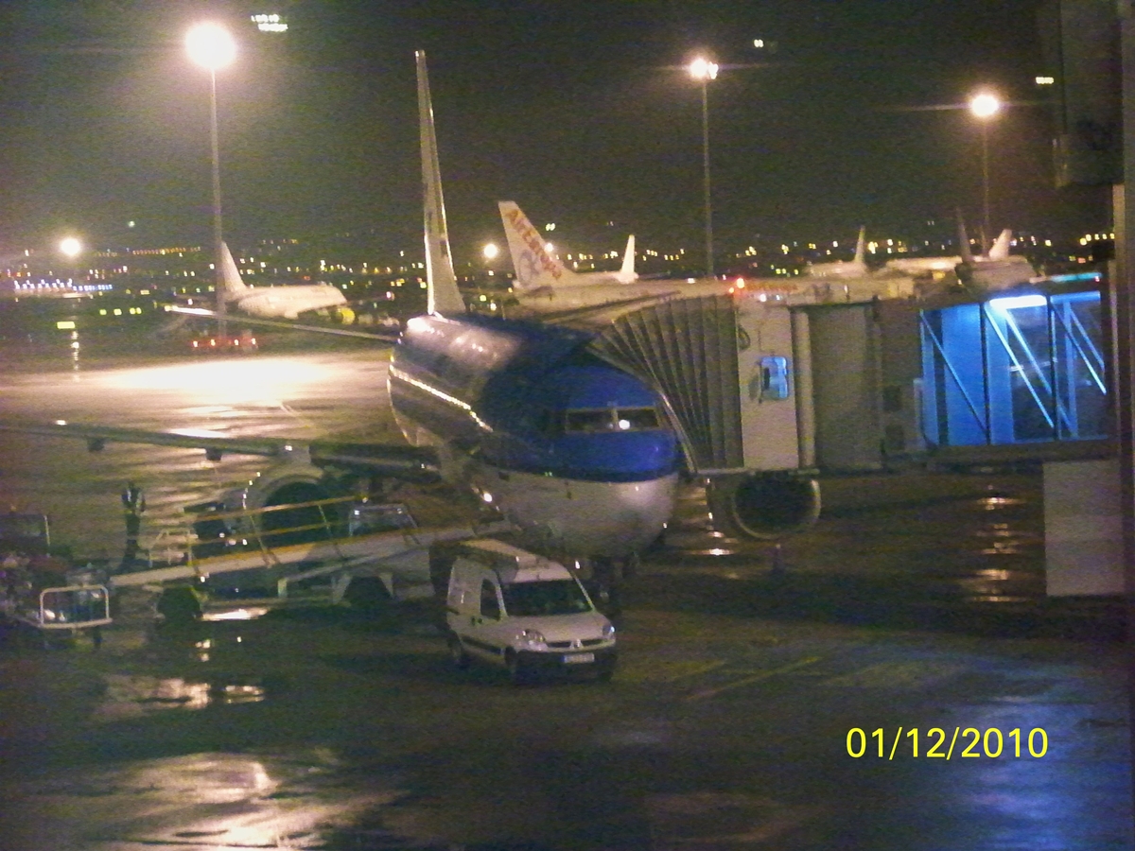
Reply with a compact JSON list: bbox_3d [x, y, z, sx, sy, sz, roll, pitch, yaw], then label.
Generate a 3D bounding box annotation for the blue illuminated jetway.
[{"bbox_3d":[8.417,-0.829,53.154,4.200,2.800,2.500,0,4,40],"label":"blue illuminated jetway"}]

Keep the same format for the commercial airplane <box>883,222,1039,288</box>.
[{"bbox_3d":[86.650,-39.566,699.057,35.000,12.000,34.000,-2,3,-6],"label":"commercial airplane"}]

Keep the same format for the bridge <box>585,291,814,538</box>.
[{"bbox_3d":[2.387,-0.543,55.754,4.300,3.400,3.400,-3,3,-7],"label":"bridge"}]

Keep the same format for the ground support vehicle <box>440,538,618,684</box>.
[{"bbox_3d":[-0.656,3.086,51.434,1.700,1.860,4.050,-3,3,-21],"label":"ground support vehicle"}]

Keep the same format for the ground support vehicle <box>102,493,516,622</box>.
[{"bbox_3d":[-4.886,2.571,60.111,7.600,2.360,2.100,-3,3,-7],"label":"ground support vehicle"}]

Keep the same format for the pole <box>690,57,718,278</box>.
[{"bbox_3d":[16.742,-29.008,379.029,2.800,30.000,2.800,-2,3,0],"label":"pole"}]

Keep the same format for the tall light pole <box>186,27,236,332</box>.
[{"bbox_3d":[-35.811,-24.341,322.094,2.900,30.600,2.900,-2,3,0],"label":"tall light pole"}]

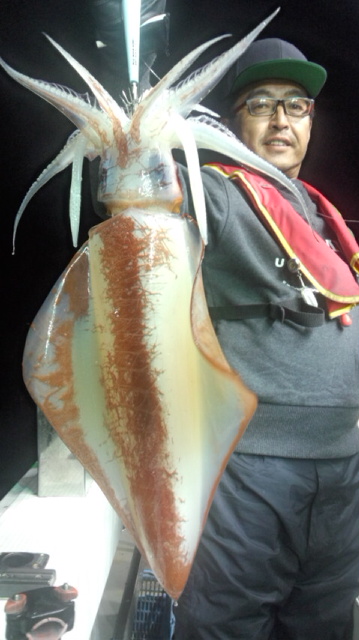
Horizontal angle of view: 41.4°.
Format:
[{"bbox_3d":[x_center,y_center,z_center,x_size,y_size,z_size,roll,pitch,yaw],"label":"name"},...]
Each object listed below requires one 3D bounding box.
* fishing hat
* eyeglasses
[{"bbox_3d":[0.191,-0.520,0.987,0.188,0.135,0.265,-3,2,-5],"label":"fishing hat"},{"bbox_3d":[0.191,-0.417,0.990,0.140,0.045,0.140,-2,7,-5],"label":"eyeglasses"}]

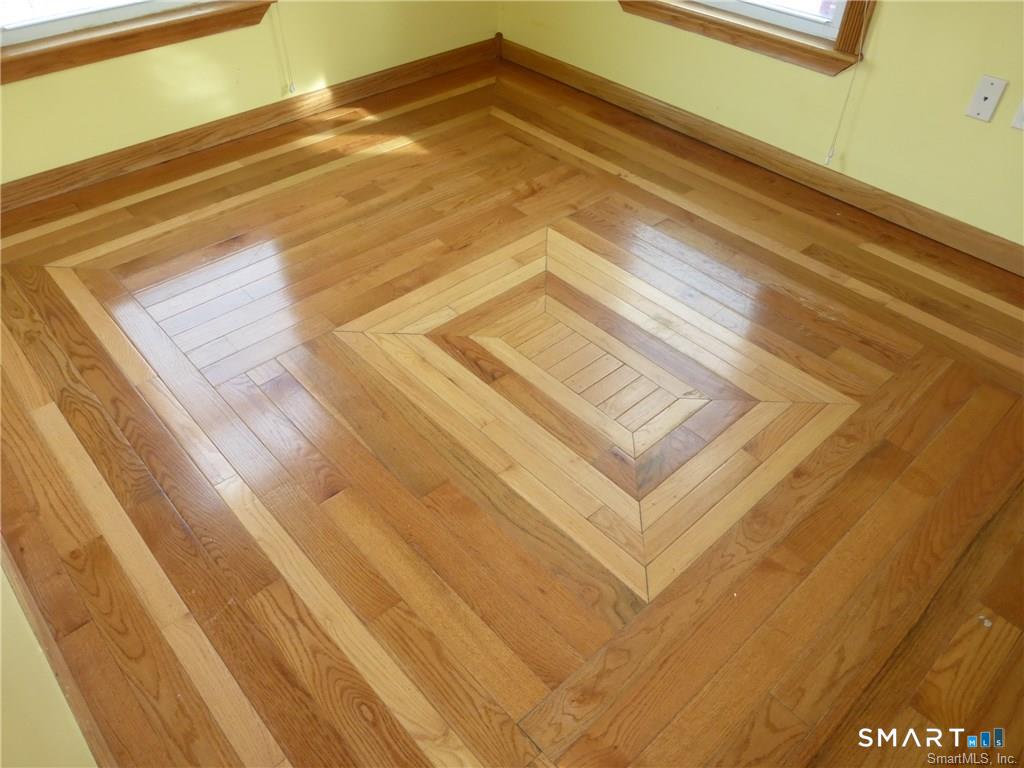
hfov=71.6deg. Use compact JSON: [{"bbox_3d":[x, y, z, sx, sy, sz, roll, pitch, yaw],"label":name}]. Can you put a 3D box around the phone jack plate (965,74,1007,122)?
[{"bbox_3d":[1.344,-0.808,2.011,0.007,0.114,0.070,-32,52,-30],"label":"phone jack plate"}]

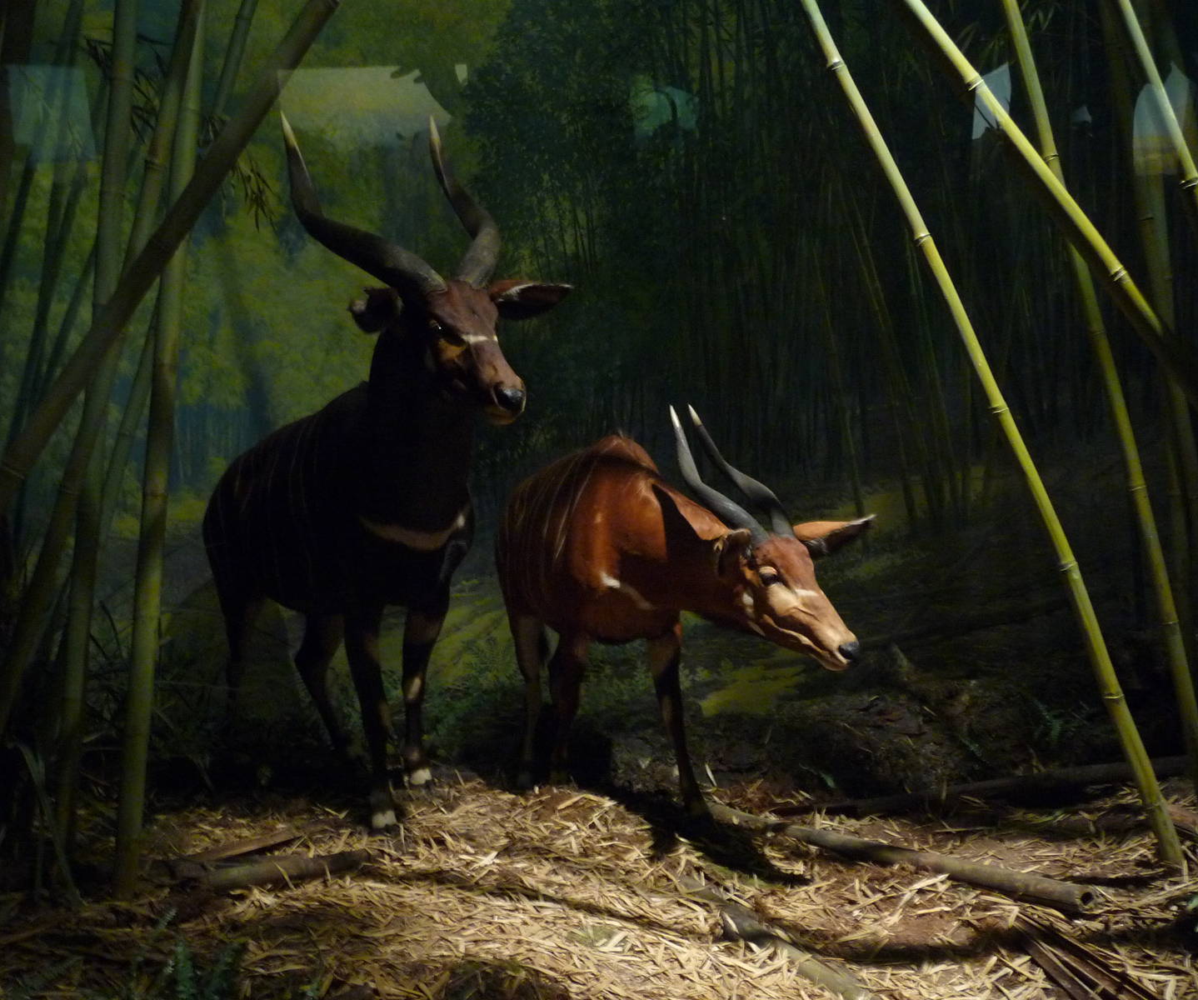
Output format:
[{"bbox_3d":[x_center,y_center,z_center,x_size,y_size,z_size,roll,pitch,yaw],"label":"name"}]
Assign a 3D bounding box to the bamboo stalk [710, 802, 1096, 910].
[{"bbox_3d":[0.700,0.878,2.715,1.005,0.065,0.065,0,0,42],"label":"bamboo stalk"}]

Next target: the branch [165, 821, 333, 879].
[{"bbox_3d":[-0.877,0.884,2.745,0.050,0.045,0.471,0,-1,38],"label":"branch"}]

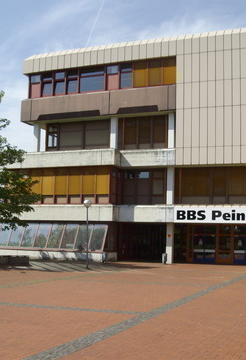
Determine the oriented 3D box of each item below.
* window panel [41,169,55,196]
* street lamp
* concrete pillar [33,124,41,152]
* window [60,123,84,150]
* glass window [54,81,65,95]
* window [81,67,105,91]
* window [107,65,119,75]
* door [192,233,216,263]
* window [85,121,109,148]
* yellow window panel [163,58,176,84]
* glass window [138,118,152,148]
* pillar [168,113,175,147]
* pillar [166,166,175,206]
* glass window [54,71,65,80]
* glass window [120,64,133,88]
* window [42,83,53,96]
[{"bbox_3d":[-5.876,0.231,39.556,1.141,2.168,0.100,-1,-7,22],"label":"window panel"},{"bbox_3d":[-2.061,3.137,29.107,0.440,3.987,0.440,1,-7,0],"label":"street lamp"},{"bbox_3d":[-7.723,-3.724,45.118,0.460,2.624,0.460,-1,-8,22],"label":"concrete pillar"},{"bbox_3d":[-4.341,-3.683,42.364,2.295,2.401,0.150,-1,-8,22],"label":"window"},{"bbox_3d":[-5.208,-7.614,41.476,1.112,1.184,0.100,-1,-7,22],"label":"glass window"},{"bbox_3d":[-2.437,-8.057,40.384,2.293,2.132,0.100,-1,-7,22],"label":"window"},{"bbox_3d":[-0.788,-9.307,42.313,1.113,0.884,0.100,-1,-8,22],"label":"window"},{"bbox_3d":[6.178,5.248,37.730,1.736,2.094,0.120,-1,-7,22],"label":"door"},{"bbox_3d":[-2.189,-3.903,43.148,2.296,2.520,0.120,-1,-8,22],"label":"window"},{"bbox_3d":[3.781,-8.774,40.333,1.037,2.229,0.100,-1,-8,22],"label":"yellow window panel"},{"bbox_3d":[1.824,-3.834,41.468,1.281,2.590,0.120,-1,-8,22],"label":"glass window"},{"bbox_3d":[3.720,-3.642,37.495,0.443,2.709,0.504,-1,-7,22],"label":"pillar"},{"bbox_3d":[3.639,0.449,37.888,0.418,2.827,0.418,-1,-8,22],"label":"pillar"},{"bbox_3d":[-5.567,-9.234,44.291,1.120,0.880,0.100,-1,-8,22],"label":"glass window"},{"bbox_3d":[0.333,-8.642,41.760,1.221,2.089,0.120,-1,-8,22],"label":"glass window"},{"bbox_3d":[-6.295,-7.557,41.919,1.059,1.187,0.100,-1,-7,22],"label":"window"}]

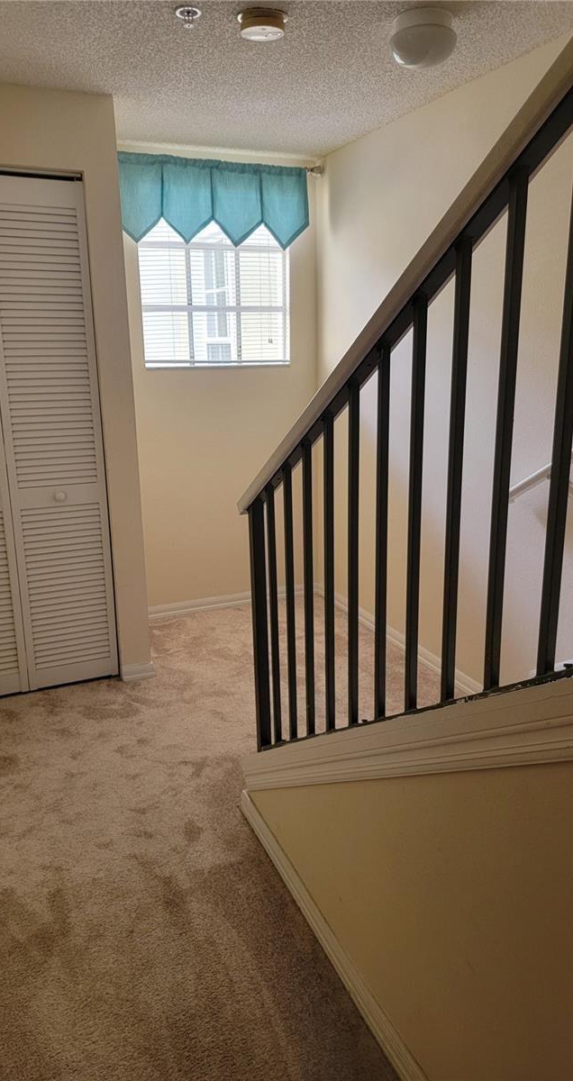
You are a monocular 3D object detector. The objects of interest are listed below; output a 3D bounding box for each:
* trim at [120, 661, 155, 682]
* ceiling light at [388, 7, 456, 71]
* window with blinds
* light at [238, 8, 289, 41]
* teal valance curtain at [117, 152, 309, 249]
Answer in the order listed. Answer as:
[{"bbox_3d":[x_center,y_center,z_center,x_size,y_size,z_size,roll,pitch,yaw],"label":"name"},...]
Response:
[{"bbox_3d":[-0.667,0.596,3.396,0.150,0.068,0.020,-7,17,-22],"label":"trim"},{"bbox_3d":[0.390,-1.419,2.143,0.188,0.120,0.188,0,16,0],"label":"ceiling light"},{"bbox_3d":[-0.358,-1.303,3.834,0.790,0.789,0.080,-7,17,-22],"label":"window with blinds"},{"bbox_3d":[-0.065,-1.438,2.091,0.139,0.048,0.139,0,16,0],"label":"light"},{"bbox_3d":[-0.356,-1.634,3.649,1.008,0.398,0.060,-7,17,-22],"label":"teal valance curtain"}]

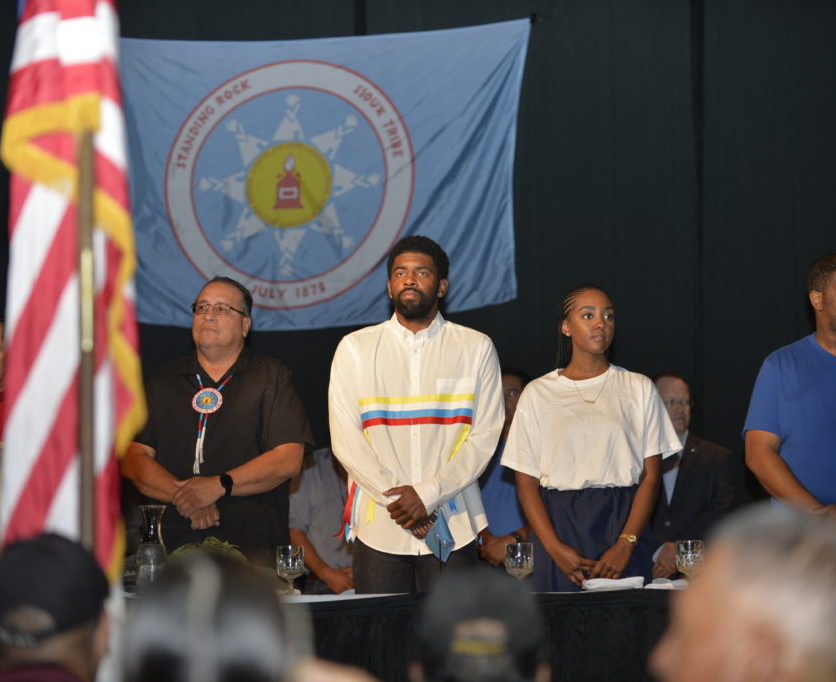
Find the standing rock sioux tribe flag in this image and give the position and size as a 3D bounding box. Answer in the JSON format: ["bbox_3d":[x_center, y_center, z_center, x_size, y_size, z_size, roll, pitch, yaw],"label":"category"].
[{"bbox_3d":[-0.512,-0.671,12.750,1.880,1.240,0.080,-1,-4,0],"label":"standing rock sioux tribe flag"}]

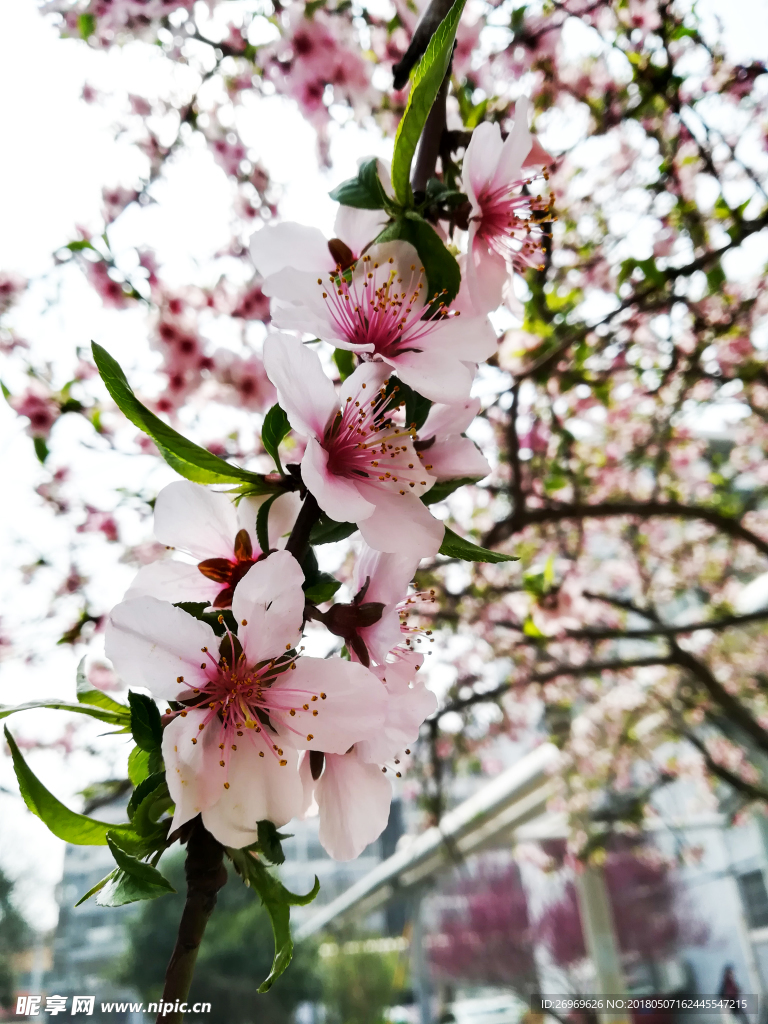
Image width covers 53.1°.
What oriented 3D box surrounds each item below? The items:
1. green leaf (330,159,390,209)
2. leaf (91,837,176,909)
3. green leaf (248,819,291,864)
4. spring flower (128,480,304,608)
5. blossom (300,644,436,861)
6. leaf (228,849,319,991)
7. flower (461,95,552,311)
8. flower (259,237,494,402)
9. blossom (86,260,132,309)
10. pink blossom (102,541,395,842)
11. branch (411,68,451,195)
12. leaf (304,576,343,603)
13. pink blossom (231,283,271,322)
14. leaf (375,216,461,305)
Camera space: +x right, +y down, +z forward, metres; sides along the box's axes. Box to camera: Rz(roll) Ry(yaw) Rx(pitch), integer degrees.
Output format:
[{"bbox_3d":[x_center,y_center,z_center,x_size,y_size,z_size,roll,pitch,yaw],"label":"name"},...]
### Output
[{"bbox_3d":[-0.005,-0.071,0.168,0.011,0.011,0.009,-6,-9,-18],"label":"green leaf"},{"bbox_3d":[-0.050,0.072,0.155,0.015,0.013,0.008,6,-18,-4],"label":"leaf"},{"bbox_3d":[-0.022,0.064,0.150,0.007,0.009,0.005,0,0,-18],"label":"green leaf"},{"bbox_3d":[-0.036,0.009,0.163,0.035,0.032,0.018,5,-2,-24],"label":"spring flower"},{"bbox_3d":[-0.004,0.053,0.172,0.022,0.044,0.030,20,-12,-37],"label":"blossom"},{"bbox_3d":[-0.023,0.084,0.160,0.018,0.027,0.010,0,0,-12],"label":"leaf"},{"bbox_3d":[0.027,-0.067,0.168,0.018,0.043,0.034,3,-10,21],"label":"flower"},{"bbox_3d":[-0.003,-0.042,0.170,0.048,0.036,0.024,0,-38,-6],"label":"flower"},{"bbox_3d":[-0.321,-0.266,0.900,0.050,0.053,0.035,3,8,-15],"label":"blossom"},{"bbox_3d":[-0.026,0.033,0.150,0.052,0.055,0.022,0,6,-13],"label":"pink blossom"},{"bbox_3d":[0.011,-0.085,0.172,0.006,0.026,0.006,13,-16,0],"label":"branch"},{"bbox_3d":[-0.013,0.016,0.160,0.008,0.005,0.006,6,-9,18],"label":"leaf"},{"bbox_3d":[-0.136,-0.217,0.800,0.042,0.042,0.025,0,6,0],"label":"pink blossom"},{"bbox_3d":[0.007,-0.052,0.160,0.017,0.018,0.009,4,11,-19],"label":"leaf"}]

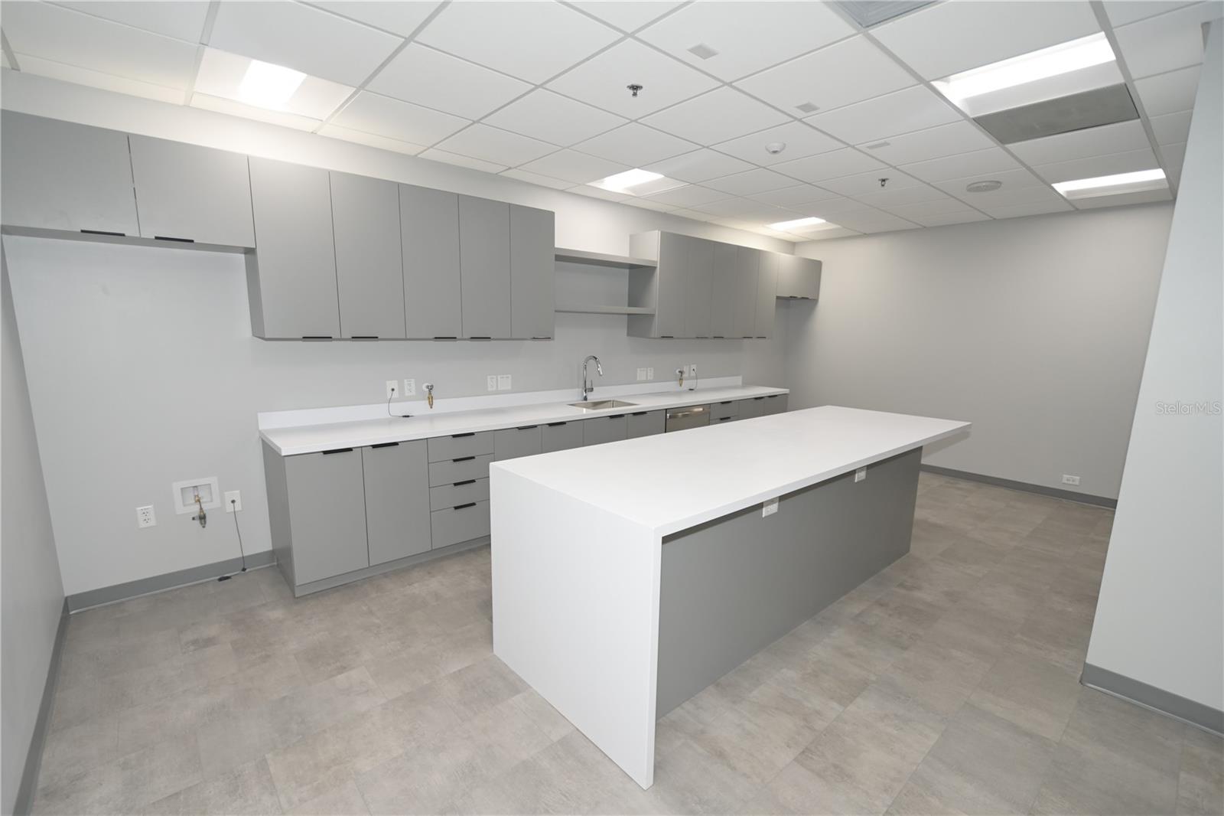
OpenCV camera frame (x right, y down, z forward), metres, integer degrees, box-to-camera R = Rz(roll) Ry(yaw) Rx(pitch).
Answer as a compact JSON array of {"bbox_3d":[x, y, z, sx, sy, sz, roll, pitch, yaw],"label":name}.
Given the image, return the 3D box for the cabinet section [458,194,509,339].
[{"bbox_3d":[-0.971,-0.968,3.637,0.371,0.917,0.380,-7,12,-40],"label":"cabinet section"}]

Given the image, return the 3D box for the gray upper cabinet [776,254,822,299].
[{"bbox_3d":[2.064,-1.528,6.056,0.908,0.445,0.380,-6,12,-39],"label":"gray upper cabinet"}]

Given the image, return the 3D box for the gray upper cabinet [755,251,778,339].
[{"bbox_3d":[1.571,-1.243,5.689,0.364,0.908,0.380,-6,12,-39],"label":"gray upper cabinet"}]

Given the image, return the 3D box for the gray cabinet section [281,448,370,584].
[{"bbox_3d":[-1.798,0.572,3.097,0.391,0.745,0.580,-7,12,-40],"label":"gray cabinet section"}]

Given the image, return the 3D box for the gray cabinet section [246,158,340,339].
[{"bbox_3d":[-1.830,-0.869,2.924,0.375,0.917,0.380,-7,12,-40],"label":"gray cabinet section"}]

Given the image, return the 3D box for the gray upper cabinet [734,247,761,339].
[{"bbox_3d":[1.283,-1.211,5.451,0.386,0.908,0.380,-6,12,-39],"label":"gray upper cabinet"}]

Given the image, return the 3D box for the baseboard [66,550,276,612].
[{"bbox_3d":[-2.474,0.978,2.926,0.907,0.100,0.015,-6,12,-39],"label":"baseboard"}]

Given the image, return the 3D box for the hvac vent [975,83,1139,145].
[{"bbox_3d":[2.336,-1.535,2.687,0.601,0.030,0.587,-6,12,-39],"label":"hvac vent"}]

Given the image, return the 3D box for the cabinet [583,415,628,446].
[{"bbox_3d":[-0.232,0.414,4.382,0.453,0.772,0.570,-6,12,-39],"label":"cabinet"}]

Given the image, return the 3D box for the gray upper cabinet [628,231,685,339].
[{"bbox_3d":[0.434,-1.114,4.750,0.375,0.908,0.380,-6,12,-39],"label":"gray upper cabinet"}]

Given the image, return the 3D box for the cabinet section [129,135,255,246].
[{"bbox_3d":[-2.143,-1.062,2.625,0.450,0.453,0.380,-7,12,-40],"label":"cabinet section"}]

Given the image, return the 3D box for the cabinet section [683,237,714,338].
[{"bbox_3d":[0.725,-1.164,5.045,0.373,0.917,0.380,-7,12,-40],"label":"cabinet section"}]

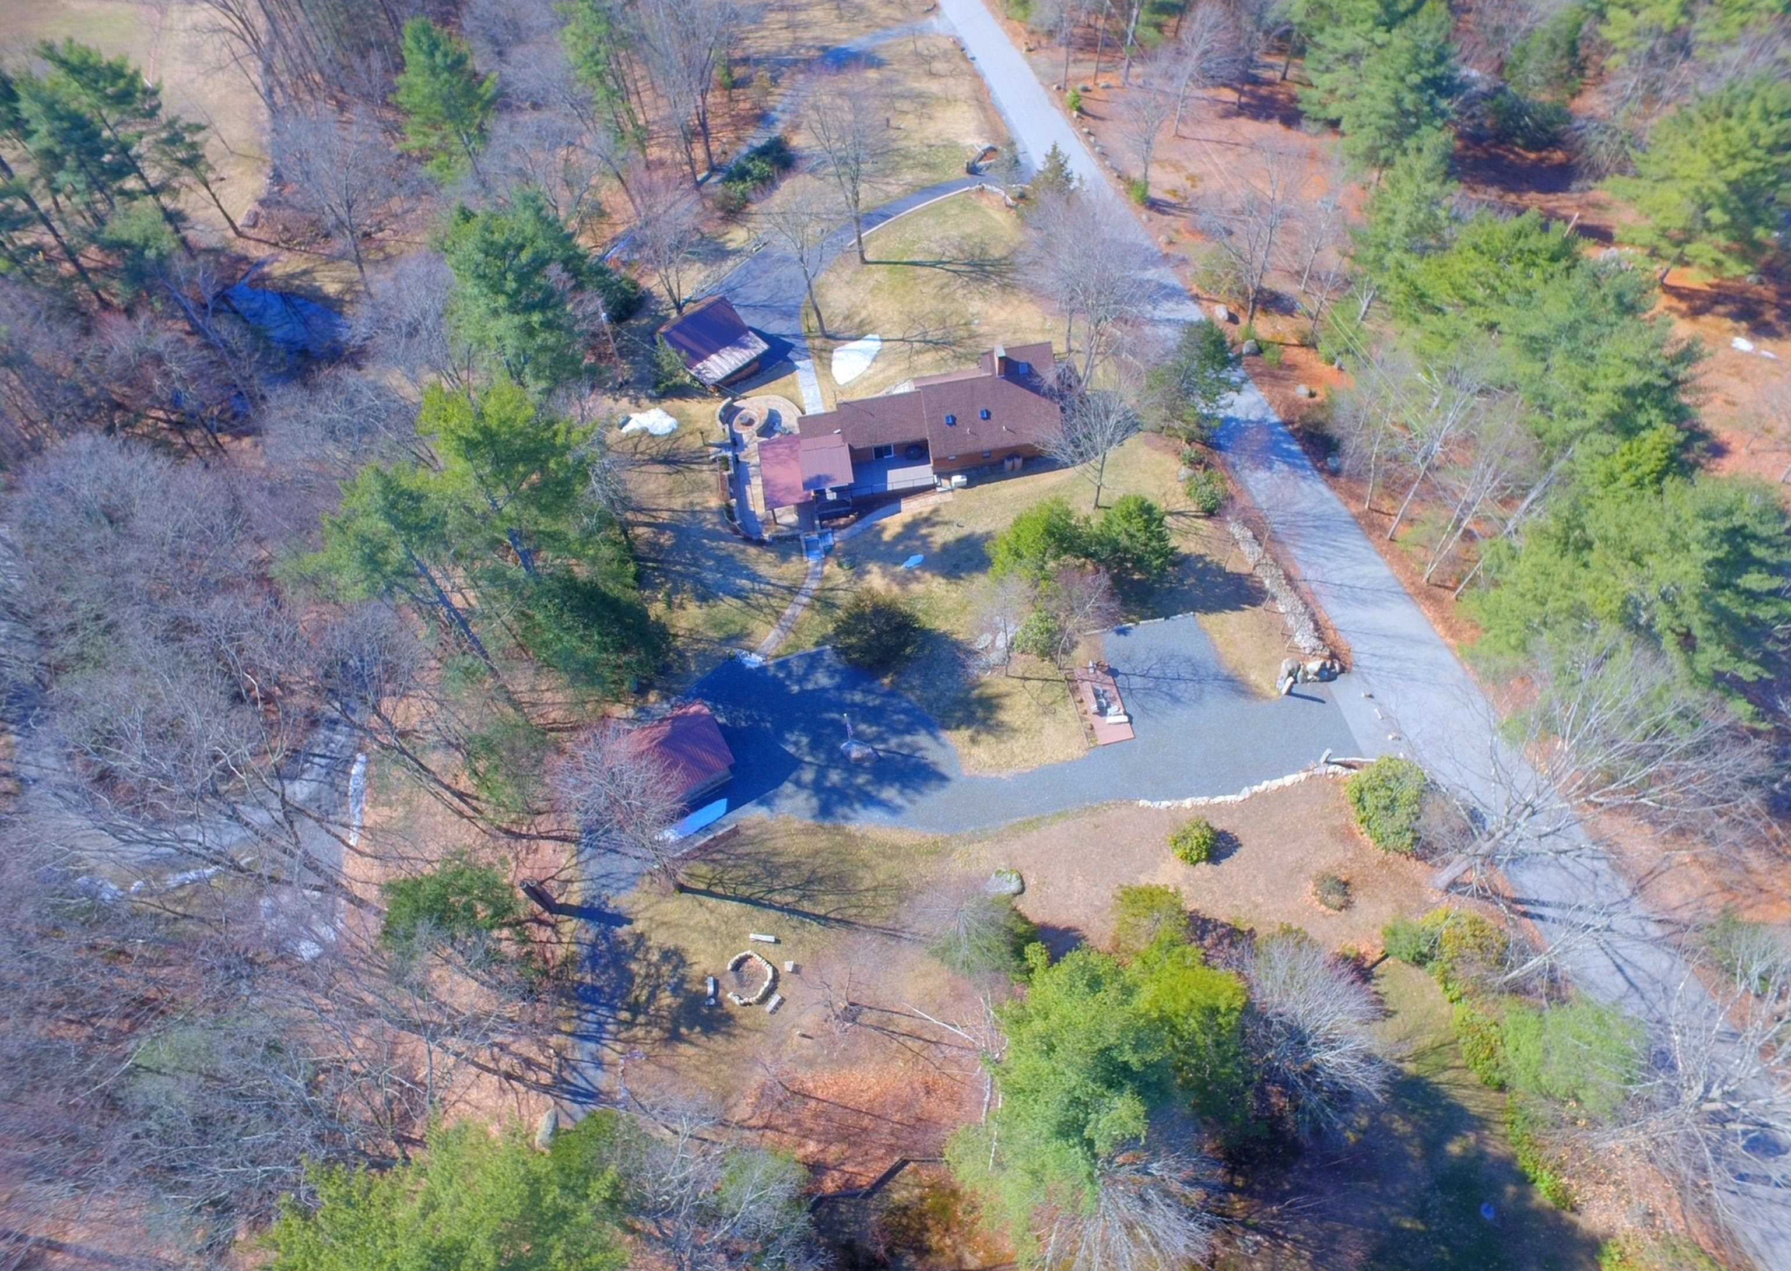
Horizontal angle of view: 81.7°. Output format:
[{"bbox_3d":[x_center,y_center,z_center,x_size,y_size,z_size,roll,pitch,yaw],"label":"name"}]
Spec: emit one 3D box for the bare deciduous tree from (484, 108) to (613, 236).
[{"bbox_3d":[-37.100,-49.600,112.800,13.000,13.000,13.000,-5,53,0],"label":"bare deciduous tree"}]

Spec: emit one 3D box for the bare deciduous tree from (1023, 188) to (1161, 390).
[{"bbox_3d":[15.488,-26.009,80.792,9.800,17.000,9.800,-6,55,0],"label":"bare deciduous tree"}]

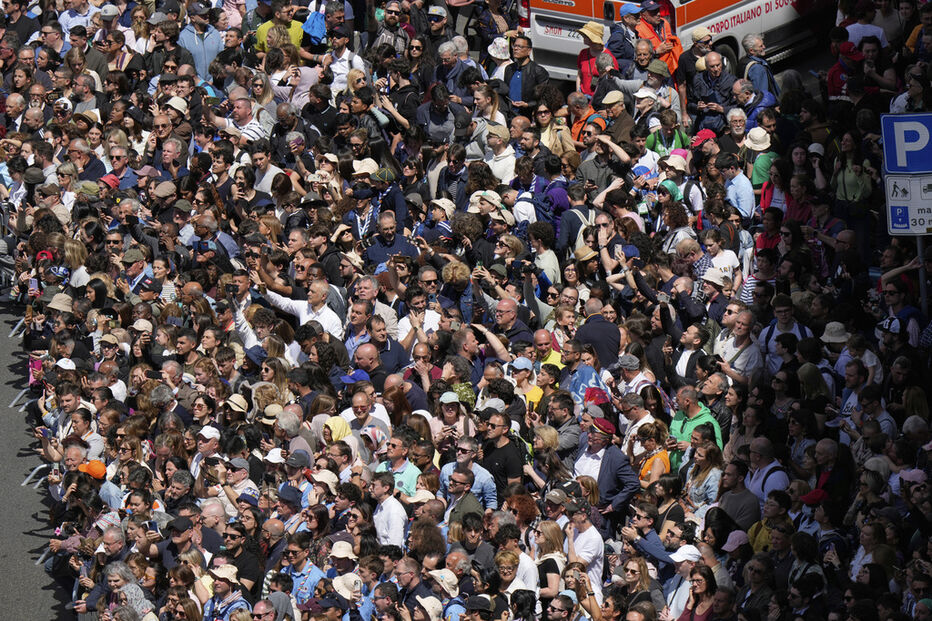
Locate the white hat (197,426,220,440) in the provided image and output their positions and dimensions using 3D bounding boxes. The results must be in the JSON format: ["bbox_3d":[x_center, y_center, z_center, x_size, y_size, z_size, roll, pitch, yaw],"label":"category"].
[{"bbox_3d":[-2.303,1.104,92.957,0.250,0.125,0.180,-10,16,-38],"label":"white hat"}]

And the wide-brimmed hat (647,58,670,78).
[{"bbox_3d":[2.039,-2.543,108.502,0.265,0.145,0.255,15,8,-2],"label":"wide-brimmed hat"}]

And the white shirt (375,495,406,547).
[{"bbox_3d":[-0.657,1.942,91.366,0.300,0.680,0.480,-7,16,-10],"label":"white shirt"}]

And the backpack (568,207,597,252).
[{"bbox_3d":[1.220,-0.778,103.957,0.280,0.460,0.170,-3,17,-10],"label":"backpack"}]

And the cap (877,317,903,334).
[{"bbox_3d":[4.072,0.138,99.734,0.270,0.140,0.180,-8,19,-34],"label":"cap"}]

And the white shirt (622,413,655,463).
[{"bbox_3d":[1.555,1.235,93.317,0.310,0.680,0.500,-7,17,-19],"label":"white shirt"}]

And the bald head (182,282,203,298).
[{"bbox_3d":[-2.491,-0.155,94.133,0.160,0.230,0.200,12,35,43],"label":"bald head"}]

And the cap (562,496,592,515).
[{"bbox_3d":[1.016,1.773,94.385,0.270,0.140,0.180,-8,19,-34],"label":"cap"}]

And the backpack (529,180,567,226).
[{"bbox_3d":[0.783,-0.994,97.114,0.210,0.460,0.310,11,22,27],"label":"backpack"}]

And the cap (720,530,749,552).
[{"bbox_3d":[2.307,1.984,88.937,0.260,0.140,0.180,-26,18,-4],"label":"cap"}]

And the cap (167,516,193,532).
[{"bbox_3d":[-2.379,1.777,85.951,0.260,0.130,0.190,-24,26,-35],"label":"cap"}]

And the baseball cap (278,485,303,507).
[{"bbox_3d":[-1.531,1.614,90.551,0.250,0.150,0.200,13,16,-2],"label":"baseball cap"}]

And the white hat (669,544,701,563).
[{"bbox_3d":[1.972,2.175,93.070,0.285,0.140,0.180,-1,17,-18],"label":"white hat"}]

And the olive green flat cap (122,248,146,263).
[{"bbox_3d":[-3.054,-0.506,95.243,0.260,0.120,0.190,-34,31,-31],"label":"olive green flat cap"}]

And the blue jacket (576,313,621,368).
[{"bbox_3d":[1.189,0.323,92.891,0.480,0.660,0.300,-12,19,-24],"label":"blue jacket"}]

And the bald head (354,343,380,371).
[{"bbox_3d":[-0.906,0.423,95.188,0.210,0.240,0.165,-25,23,-23],"label":"bald head"}]

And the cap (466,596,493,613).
[{"bbox_3d":[0.109,2.376,83.673,0.190,0.130,0.260,14,30,43],"label":"cap"}]

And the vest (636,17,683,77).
[{"bbox_3d":[1.926,-2.545,102.605,0.520,0.720,0.360,-13,19,-33],"label":"vest"}]

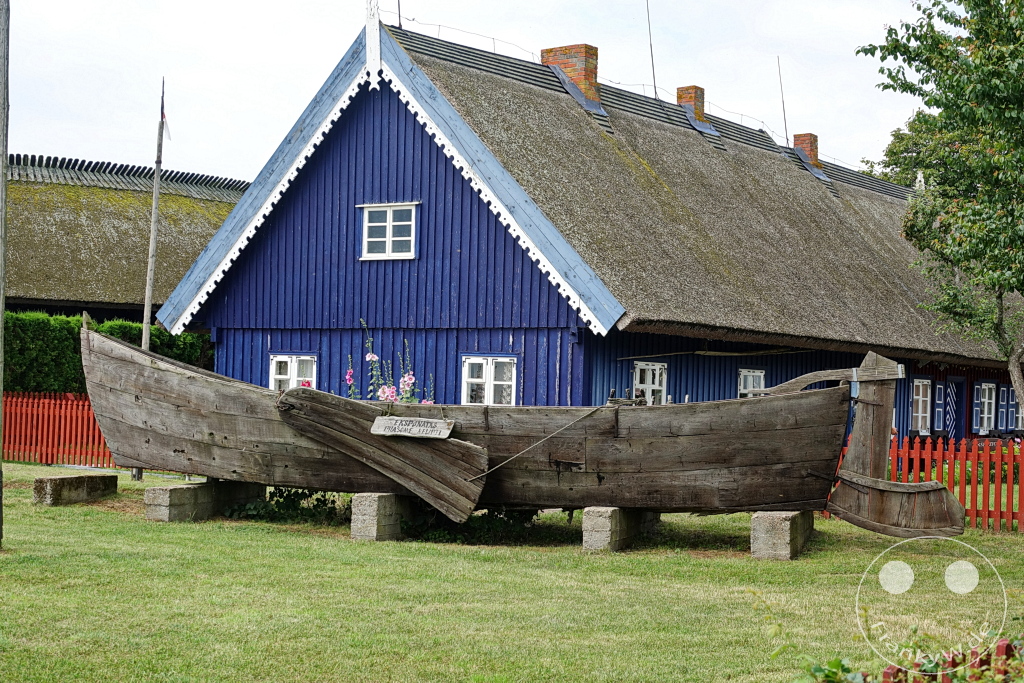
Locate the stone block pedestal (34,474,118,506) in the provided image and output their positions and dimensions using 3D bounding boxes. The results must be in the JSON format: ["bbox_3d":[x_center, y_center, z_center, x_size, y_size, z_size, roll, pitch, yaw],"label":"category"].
[{"bbox_3d":[-5.465,1.854,20.724,0.280,0.340,1.380,1,-2,22],"label":"stone block pedestal"}]

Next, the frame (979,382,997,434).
[{"bbox_3d":[9.569,1.351,33.160,0.120,0.995,0.753,0,-2,38],"label":"frame"}]

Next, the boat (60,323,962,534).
[{"bbox_3d":[-0.387,0.864,18.046,10.400,1.950,2.400,1,-2,21],"label":"boat"}]

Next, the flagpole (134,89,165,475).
[{"bbox_3d":[-5.648,-0.984,25.781,0.170,6.337,0.160,4,-2,-13],"label":"flagpole"}]

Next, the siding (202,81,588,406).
[{"bbox_3d":[-1.863,-0.926,24.268,7.400,5.950,0.200,0,-2,38],"label":"siding"}]

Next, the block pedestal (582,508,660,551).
[{"bbox_3d":[1.184,1.896,17.376,0.290,0.440,2.050,1,-2,19],"label":"block pedestal"}]

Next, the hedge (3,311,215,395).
[{"bbox_3d":[-9.085,0.996,36.774,1.200,2.900,6.200,0,-3,41],"label":"hedge"}]

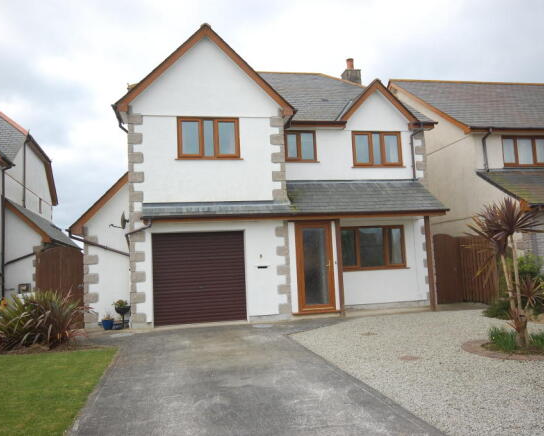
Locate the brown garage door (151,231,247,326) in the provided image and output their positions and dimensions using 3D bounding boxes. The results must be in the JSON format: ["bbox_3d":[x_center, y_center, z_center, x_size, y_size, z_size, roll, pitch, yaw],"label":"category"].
[{"bbox_3d":[-1.658,1.393,10.547,2.118,2.106,0.100,-1,-6,-11],"label":"brown garage door"}]

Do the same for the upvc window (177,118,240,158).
[{"bbox_3d":[-1.501,-1.919,10.909,1.478,1.011,0.100,-1,-6,-11],"label":"upvc window"}]

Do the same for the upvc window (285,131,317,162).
[{"bbox_3d":[0.779,-1.957,12.352,0.895,0.848,0.100,-1,-6,-11],"label":"upvc window"}]

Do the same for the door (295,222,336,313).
[{"bbox_3d":[1.068,1.182,11.111,0.936,2.170,0.100,-1,-6,-11],"label":"door"}]

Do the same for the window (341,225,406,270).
[{"bbox_3d":[2.734,0.817,12.404,1.937,1.176,0.100,-1,-6,-11],"label":"window"}]

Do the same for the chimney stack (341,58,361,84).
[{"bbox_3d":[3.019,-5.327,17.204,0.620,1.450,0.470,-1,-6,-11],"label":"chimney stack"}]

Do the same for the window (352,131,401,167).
[{"bbox_3d":[2.969,-1.937,12.767,1.455,0.969,0.100,-1,-6,-11],"label":"window"}]

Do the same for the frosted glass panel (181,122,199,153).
[{"bbox_3d":[-1.937,-1.901,10.823,0.422,0.813,0.040,-1,-6,-11],"label":"frosted glass panel"}]

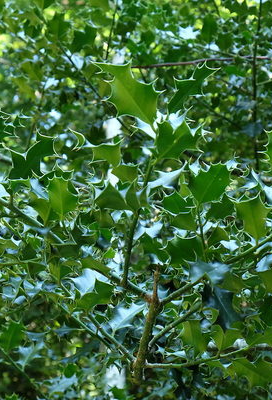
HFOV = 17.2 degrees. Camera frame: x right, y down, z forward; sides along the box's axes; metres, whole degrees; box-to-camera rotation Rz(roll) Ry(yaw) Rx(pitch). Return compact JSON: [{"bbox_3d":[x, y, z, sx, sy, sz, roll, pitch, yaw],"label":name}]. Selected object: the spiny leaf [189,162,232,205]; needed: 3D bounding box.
[{"bbox_3d":[0.073,-0.017,0.900,0.038,0.052,0.018,25,29,4],"label":"spiny leaf"}]

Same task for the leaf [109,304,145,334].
[{"bbox_3d":[-0.010,0.124,0.950,0.049,0.030,0.016,-40,-6,-27],"label":"leaf"}]

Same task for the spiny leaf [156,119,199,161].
[{"bbox_3d":[0.046,-0.067,1.000,0.057,0.049,0.016,-48,0,30],"label":"spiny leaf"}]

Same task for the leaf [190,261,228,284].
[{"bbox_3d":[0.069,0.068,0.840,0.044,0.025,0.018,9,-5,-35],"label":"leaf"}]

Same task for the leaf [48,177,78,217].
[{"bbox_3d":[-0.085,-0.004,1.050,0.035,0.049,0.015,0,25,0],"label":"leaf"}]

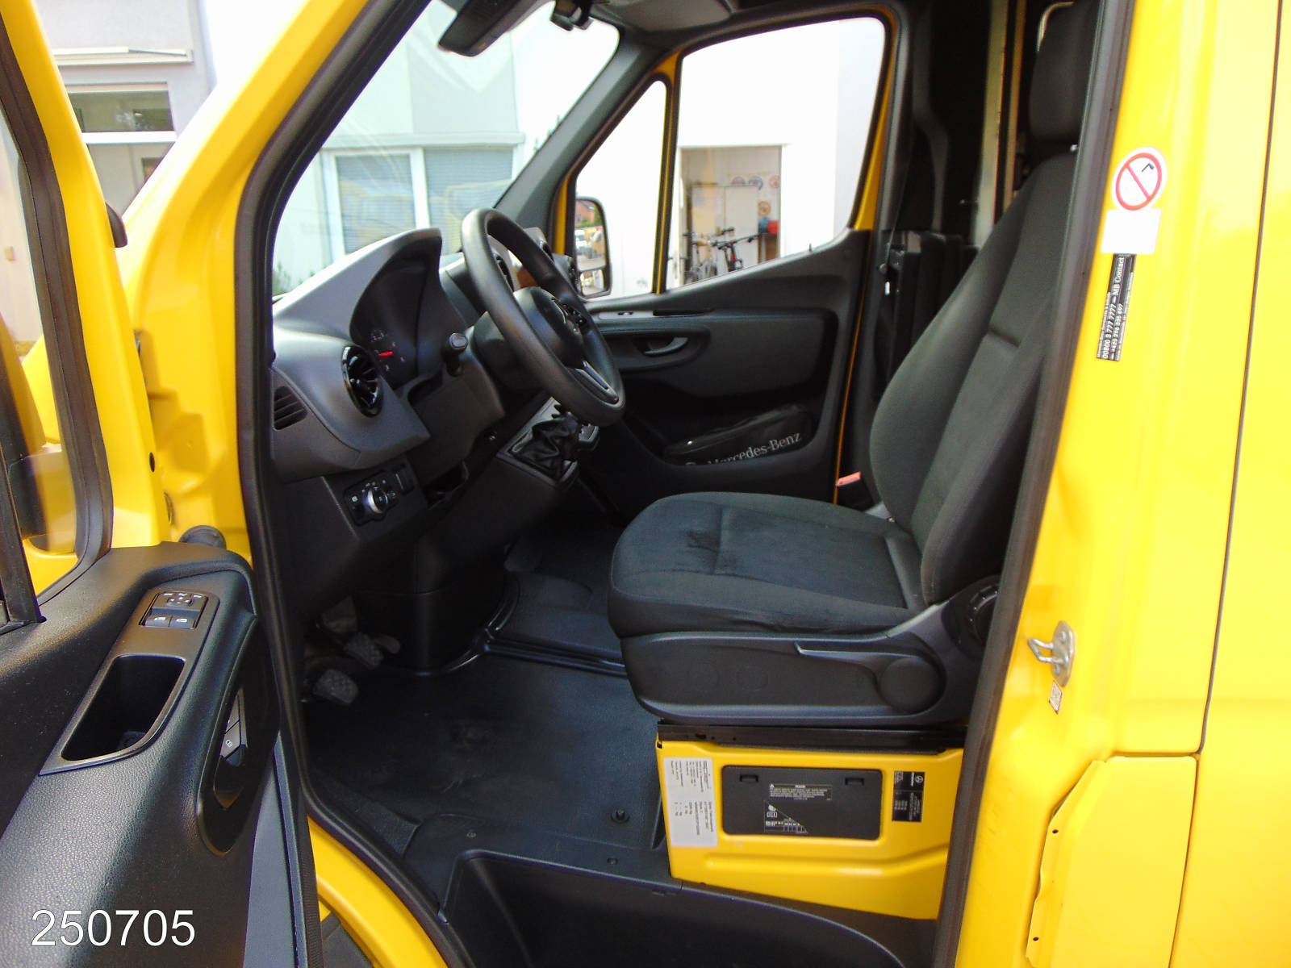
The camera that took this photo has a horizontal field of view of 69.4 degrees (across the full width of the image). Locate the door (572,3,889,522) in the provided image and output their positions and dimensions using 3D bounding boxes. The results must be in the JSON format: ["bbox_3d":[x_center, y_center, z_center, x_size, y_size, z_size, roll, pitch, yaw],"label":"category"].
[{"bbox_3d":[0.189,-0.514,2.743,0.980,1.500,0.200,0,14,6],"label":"door"}]

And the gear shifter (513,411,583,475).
[{"bbox_3d":[-0.184,-0.090,1.822,0.135,0.150,0.125,15,15,3],"label":"gear shifter"}]

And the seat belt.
[{"bbox_3d":[0.735,-0.670,2.446,0.230,1.060,0.150,0,14,6],"label":"seat belt"}]

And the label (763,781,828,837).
[{"bbox_3d":[0.214,0.461,1.322,0.096,0.075,0.004,0,14,6],"label":"label"}]

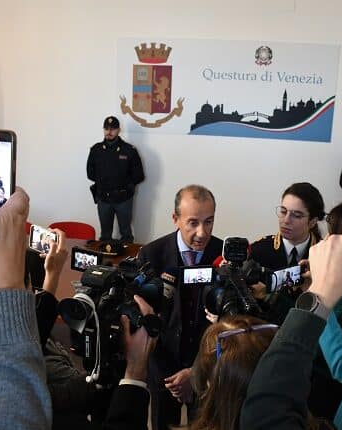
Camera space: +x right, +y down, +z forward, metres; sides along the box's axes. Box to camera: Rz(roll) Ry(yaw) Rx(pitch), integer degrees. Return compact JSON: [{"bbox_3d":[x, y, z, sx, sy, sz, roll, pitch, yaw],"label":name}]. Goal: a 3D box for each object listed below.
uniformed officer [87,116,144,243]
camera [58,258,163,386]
[{"bbox_3d":[-0.580,-0.091,5.091,0.560,1.820,0.360,3,12,4],"label":"uniformed officer"},{"bbox_3d":[-0.144,0.253,1.200,0.165,0.200,0.320,4,14,10],"label":"camera"}]

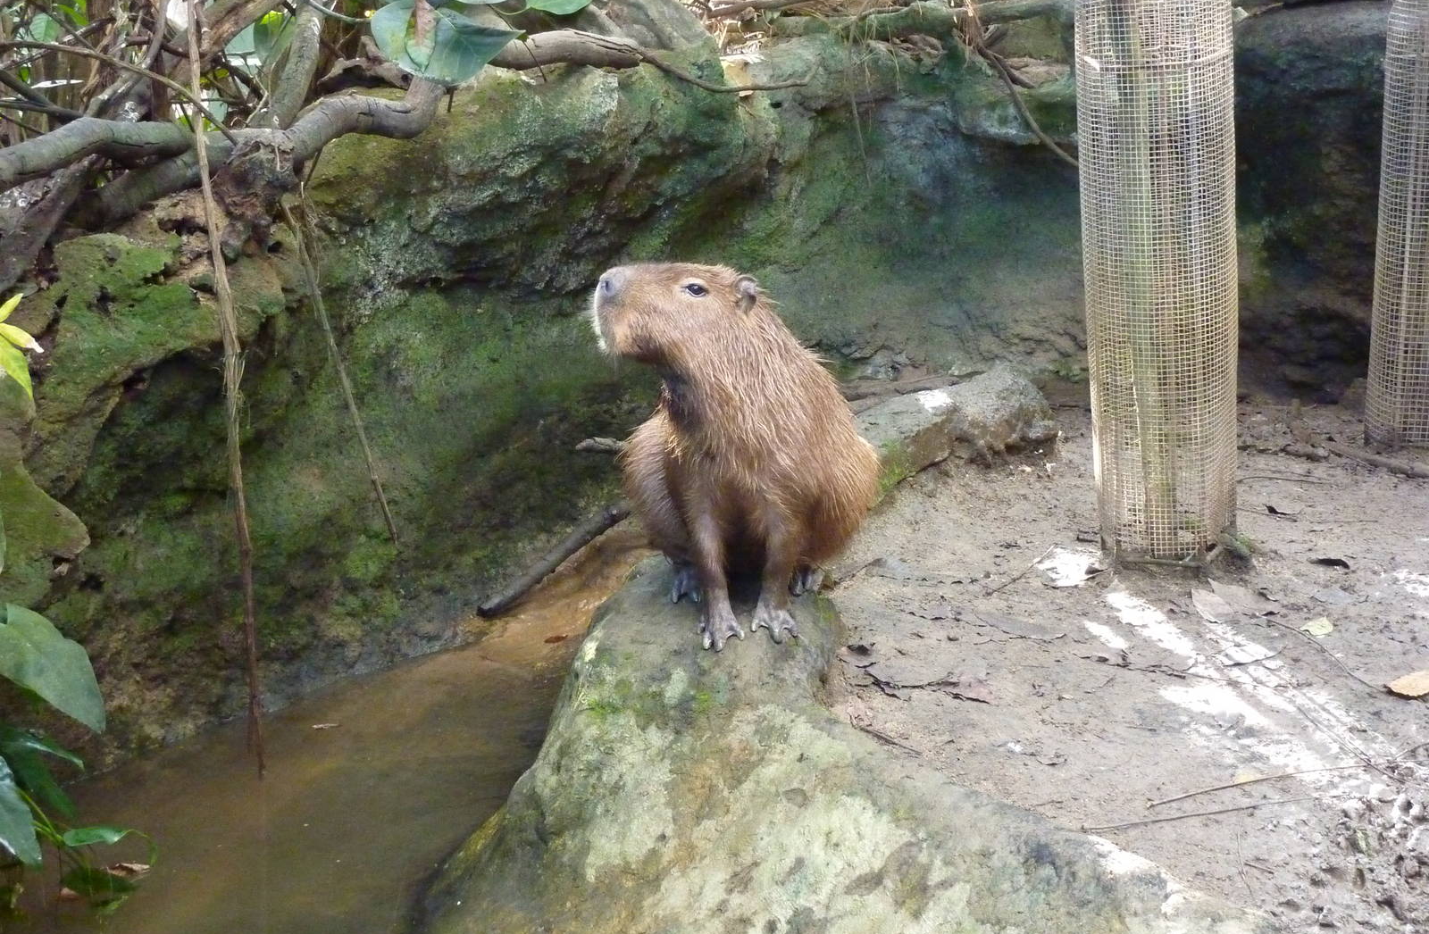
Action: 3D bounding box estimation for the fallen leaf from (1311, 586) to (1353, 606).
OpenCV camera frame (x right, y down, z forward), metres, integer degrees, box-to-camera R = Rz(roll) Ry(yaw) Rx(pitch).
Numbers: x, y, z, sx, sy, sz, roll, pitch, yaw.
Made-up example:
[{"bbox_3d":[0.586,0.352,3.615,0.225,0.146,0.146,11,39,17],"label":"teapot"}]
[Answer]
[{"bbox_3d":[1.024,0.214,3.755,0.067,0.012,0.065,-18,25,-37],"label":"fallen leaf"}]

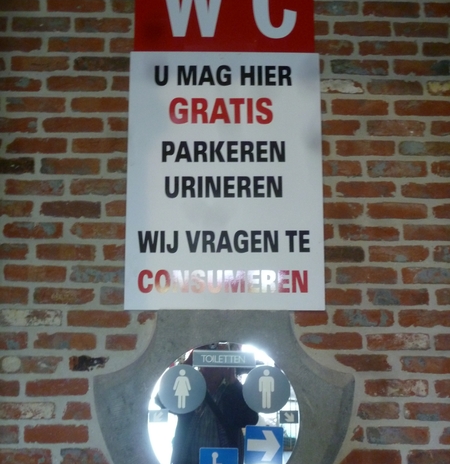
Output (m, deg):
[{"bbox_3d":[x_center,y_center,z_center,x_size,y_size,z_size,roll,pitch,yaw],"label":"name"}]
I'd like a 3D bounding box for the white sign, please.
[{"bbox_3d":[0.000,-0.154,1.849,0.546,0.741,0.020,0,-9,-1],"label":"white sign"}]

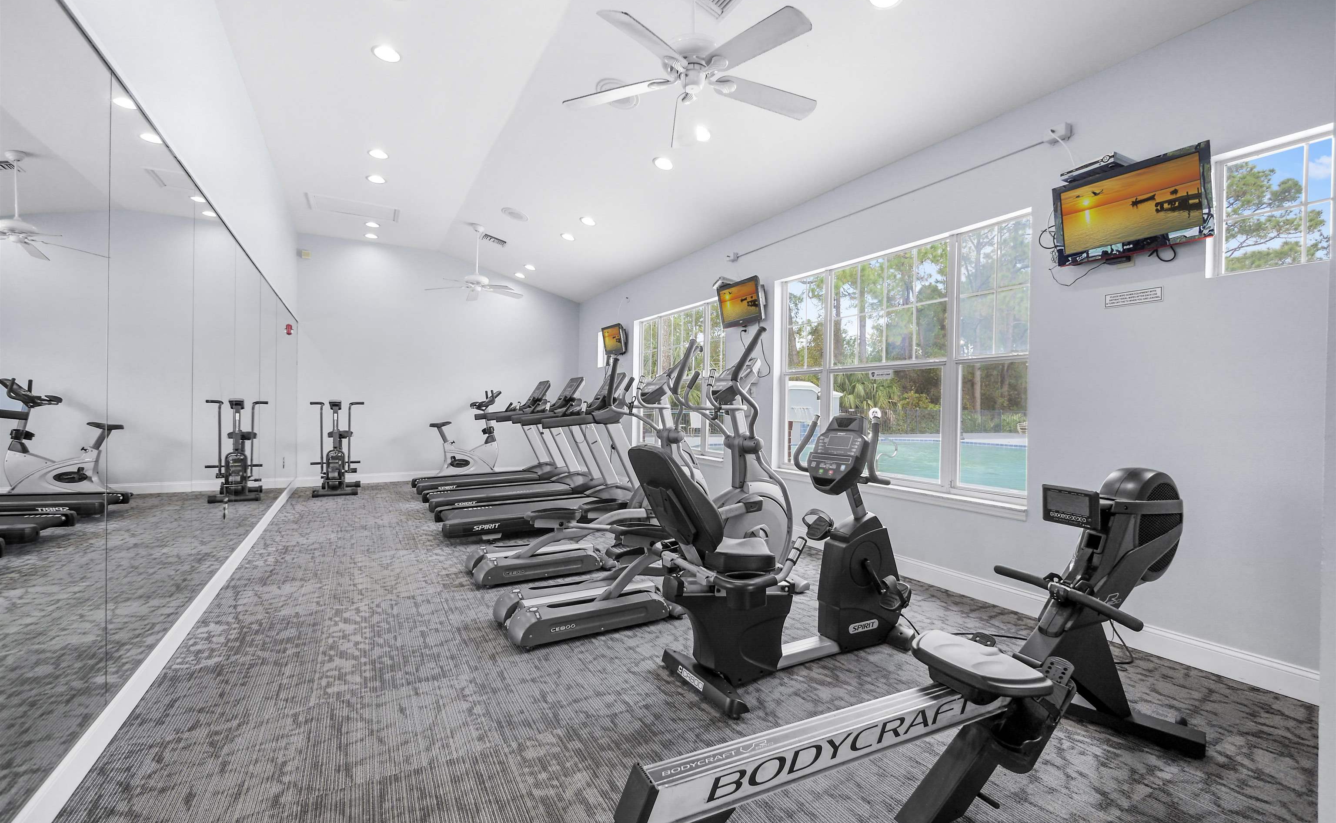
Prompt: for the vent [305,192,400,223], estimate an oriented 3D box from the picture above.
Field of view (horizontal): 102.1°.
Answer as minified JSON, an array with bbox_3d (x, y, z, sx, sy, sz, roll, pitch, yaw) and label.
[{"bbox_3d":[-3.890,-2.503,6.716,0.967,0.040,0.564,1,0,-30],"label":"vent"}]

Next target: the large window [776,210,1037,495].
[{"bbox_3d":[1.696,-0.359,4.365,0.110,1.823,2.282,1,0,-30],"label":"large window"}]

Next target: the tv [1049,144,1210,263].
[{"bbox_3d":[2.437,-1.056,2.845,0.100,0.440,0.660,-12,7,-28],"label":"tv"}]

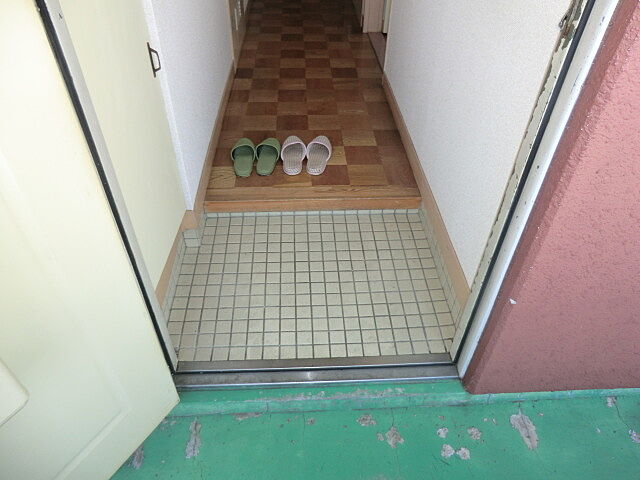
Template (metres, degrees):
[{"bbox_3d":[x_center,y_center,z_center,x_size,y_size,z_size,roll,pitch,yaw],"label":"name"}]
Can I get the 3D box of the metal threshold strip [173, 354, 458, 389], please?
[{"bbox_3d":[-0.011,0.376,1.286,0.815,0.025,0.077,-1,43,-3],"label":"metal threshold strip"}]

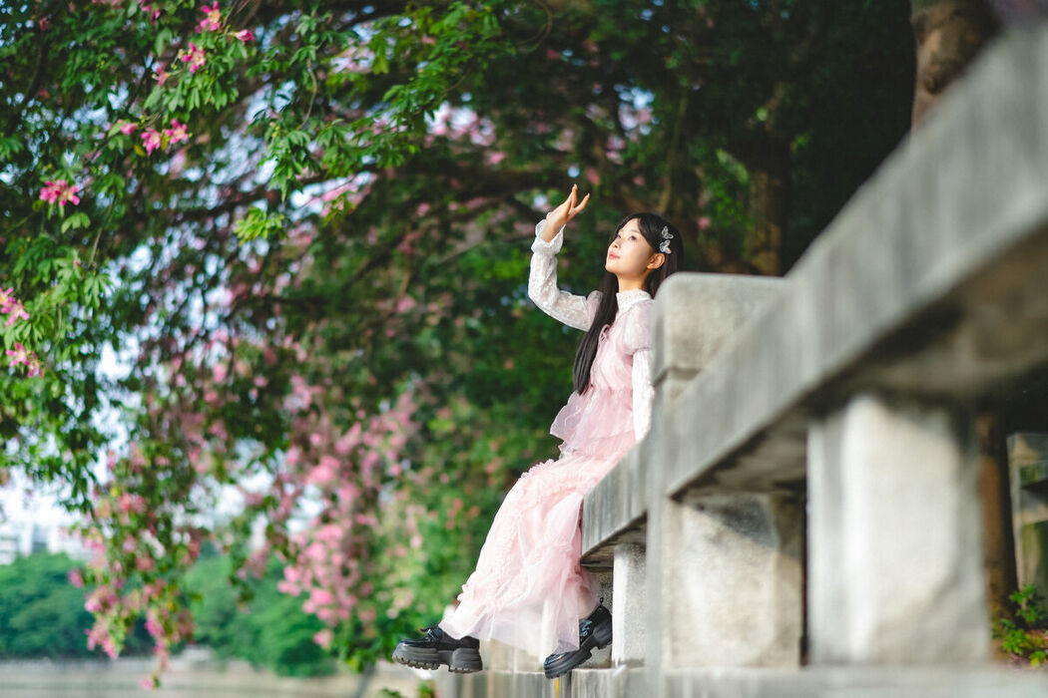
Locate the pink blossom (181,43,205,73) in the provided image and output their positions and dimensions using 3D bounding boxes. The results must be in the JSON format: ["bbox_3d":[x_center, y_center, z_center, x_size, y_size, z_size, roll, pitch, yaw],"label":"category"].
[{"bbox_3d":[-1.352,-1.189,6.900,0.105,0.125,0.080,2,-11,-10],"label":"pink blossom"}]

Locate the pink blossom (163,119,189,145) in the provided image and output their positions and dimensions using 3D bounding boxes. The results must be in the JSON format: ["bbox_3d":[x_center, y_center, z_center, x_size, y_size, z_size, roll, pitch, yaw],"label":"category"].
[{"bbox_3d":[-1.417,-0.887,6.900,0.105,0.112,0.080,1,-11,-5],"label":"pink blossom"}]

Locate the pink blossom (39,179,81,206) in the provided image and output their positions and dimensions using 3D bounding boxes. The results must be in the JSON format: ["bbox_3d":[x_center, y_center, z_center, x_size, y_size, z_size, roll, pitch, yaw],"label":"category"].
[{"bbox_3d":[-1.899,-0.638,6.900,0.165,0.105,0.100,0,-11,0],"label":"pink blossom"}]

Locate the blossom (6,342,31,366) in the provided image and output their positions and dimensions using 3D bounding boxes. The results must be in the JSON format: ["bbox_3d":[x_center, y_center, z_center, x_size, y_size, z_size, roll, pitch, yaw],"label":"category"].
[{"bbox_3d":[-2.066,0.018,6.900,0.098,0.098,0.080,-1,-11,5],"label":"blossom"}]

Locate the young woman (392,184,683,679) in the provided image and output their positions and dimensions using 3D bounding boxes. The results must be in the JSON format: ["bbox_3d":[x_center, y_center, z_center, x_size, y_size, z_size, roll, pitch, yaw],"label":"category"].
[{"bbox_3d":[0.036,0.277,5.300,0.850,1.480,0.550,4,-11,-20],"label":"young woman"}]

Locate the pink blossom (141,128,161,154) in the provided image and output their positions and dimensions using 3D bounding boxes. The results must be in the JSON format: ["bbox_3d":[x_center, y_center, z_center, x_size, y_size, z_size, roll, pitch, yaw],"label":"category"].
[{"bbox_3d":[-1.524,-0.851,6.900,0.092,0.105,0.080,1,-11,-5],"label":"pink blossom"}]

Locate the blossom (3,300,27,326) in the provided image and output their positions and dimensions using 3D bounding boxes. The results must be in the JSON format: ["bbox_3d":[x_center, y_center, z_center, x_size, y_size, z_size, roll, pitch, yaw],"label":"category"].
[{"bbox_3d":[-2.082,-0.149,6.900,0.098,0.105,0.080,1,-11,-5],"label":"blossom"}]

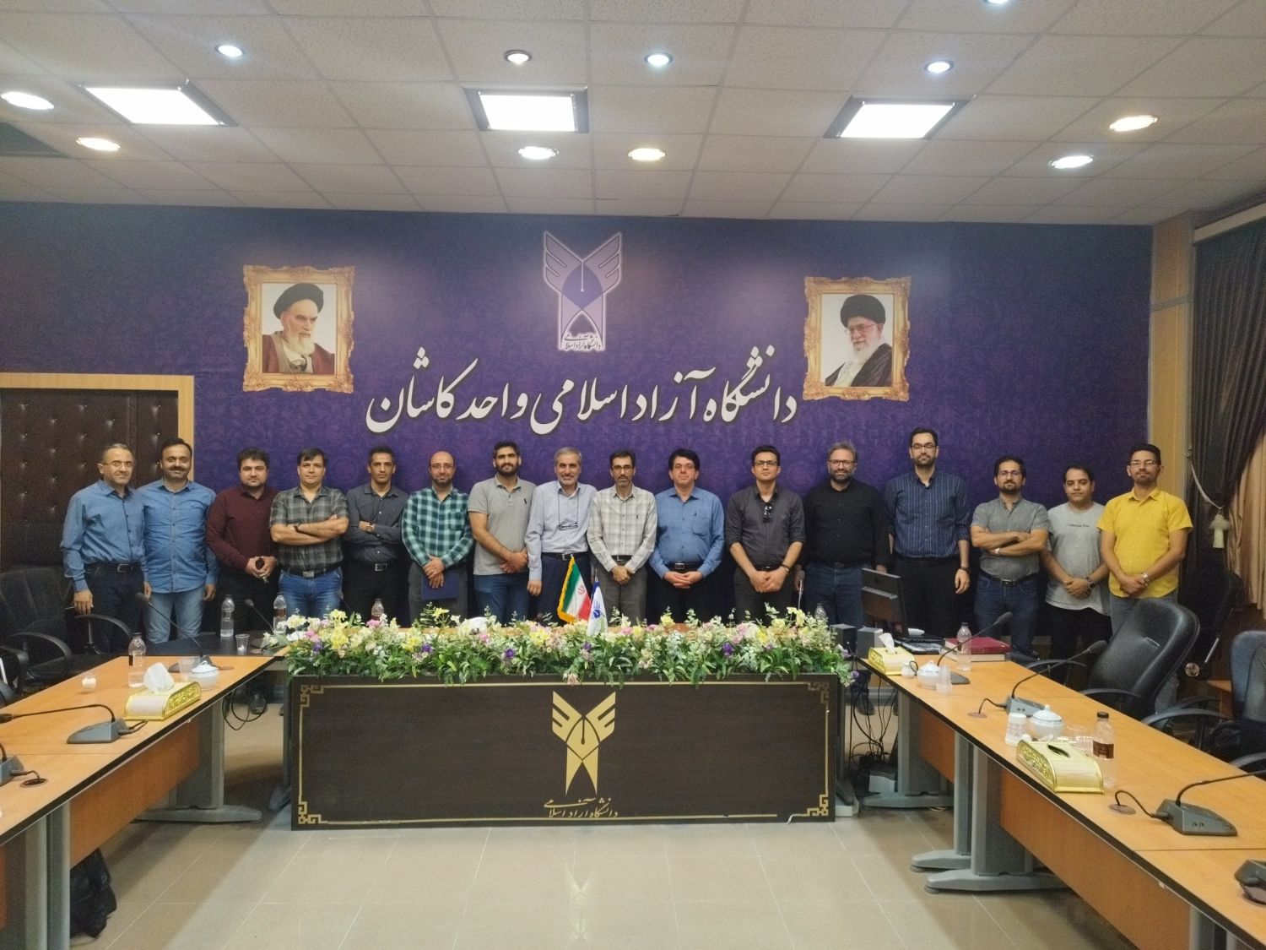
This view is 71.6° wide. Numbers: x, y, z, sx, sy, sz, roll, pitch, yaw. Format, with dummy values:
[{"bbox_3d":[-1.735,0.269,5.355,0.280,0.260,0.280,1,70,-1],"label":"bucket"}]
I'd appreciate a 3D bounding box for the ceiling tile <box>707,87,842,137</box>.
[{"bbox_3d":[0.694,-1.781,4.316,0.600,0.020,0.600,1,1,-2],"label":"ceiling tile"}]

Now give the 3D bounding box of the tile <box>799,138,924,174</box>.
[{"bbox_3d":[1.261,-1.770,4.864,0.595,0.020,0.590,1,1,-2],"label":"tile"}]

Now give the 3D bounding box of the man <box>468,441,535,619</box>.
[{"bbox_3d":[-0.841,0.686,5.675,0.500,1.815,0.320,0,1,-5],"label":"man"}]

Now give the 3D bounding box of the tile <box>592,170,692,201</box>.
[{"bbox_3d":[0.063,-1.811,5.472,0.600,0.020,0.600,1,1,-2],"label":"tile"}]

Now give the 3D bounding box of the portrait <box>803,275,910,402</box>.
[{"bbox_3d":[1.589,-0.967,6.240,0.745,0.890,0.040,1,2,-2],"label":"portrait"}]

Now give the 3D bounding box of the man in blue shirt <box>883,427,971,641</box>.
[{"bbox_3d":[1.985,0.645,5.933,0.540,1.923,0.320,1,1,10],"label":"man in blue shirt"}]

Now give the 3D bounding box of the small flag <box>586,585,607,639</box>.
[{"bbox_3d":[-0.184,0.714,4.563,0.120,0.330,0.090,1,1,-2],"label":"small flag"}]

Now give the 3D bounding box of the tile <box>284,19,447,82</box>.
[{"bbox_3d":[-1.086,-1.786,3.687,0.600,0.020,0.600,1,1,-2],"label":"tile"}]

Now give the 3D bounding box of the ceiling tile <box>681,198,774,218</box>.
[{"bbox_3d":[0.650,-1.841,6.058,0.600,0.020,0.440,1,2,-2],"label":"ceiling tile"}]

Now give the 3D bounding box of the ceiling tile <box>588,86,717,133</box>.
[{"bbox_3d":[0.094,-1.787,4.300,0.600,0.020,0.600,1,1,-2],"label":"ceiling tile"}]

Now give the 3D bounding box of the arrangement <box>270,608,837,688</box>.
[{"bbox_3d":[-0.333,0.810,4.250,2.720,0.320,0.360,1,2,-3],"label":"arrangement"}]

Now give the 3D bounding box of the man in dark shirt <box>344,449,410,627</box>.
[{"bbox_3d":[-1.711,0.705,5.833,0.500,1.795,0.330,0,1,-13],"label":"man in dark shirt"}]

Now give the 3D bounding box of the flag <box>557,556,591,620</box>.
[{"bbox_3d":[-0.298,0.604,4.600,0.200,0.370,0.080,1,1,-3],"label":"flag"}]

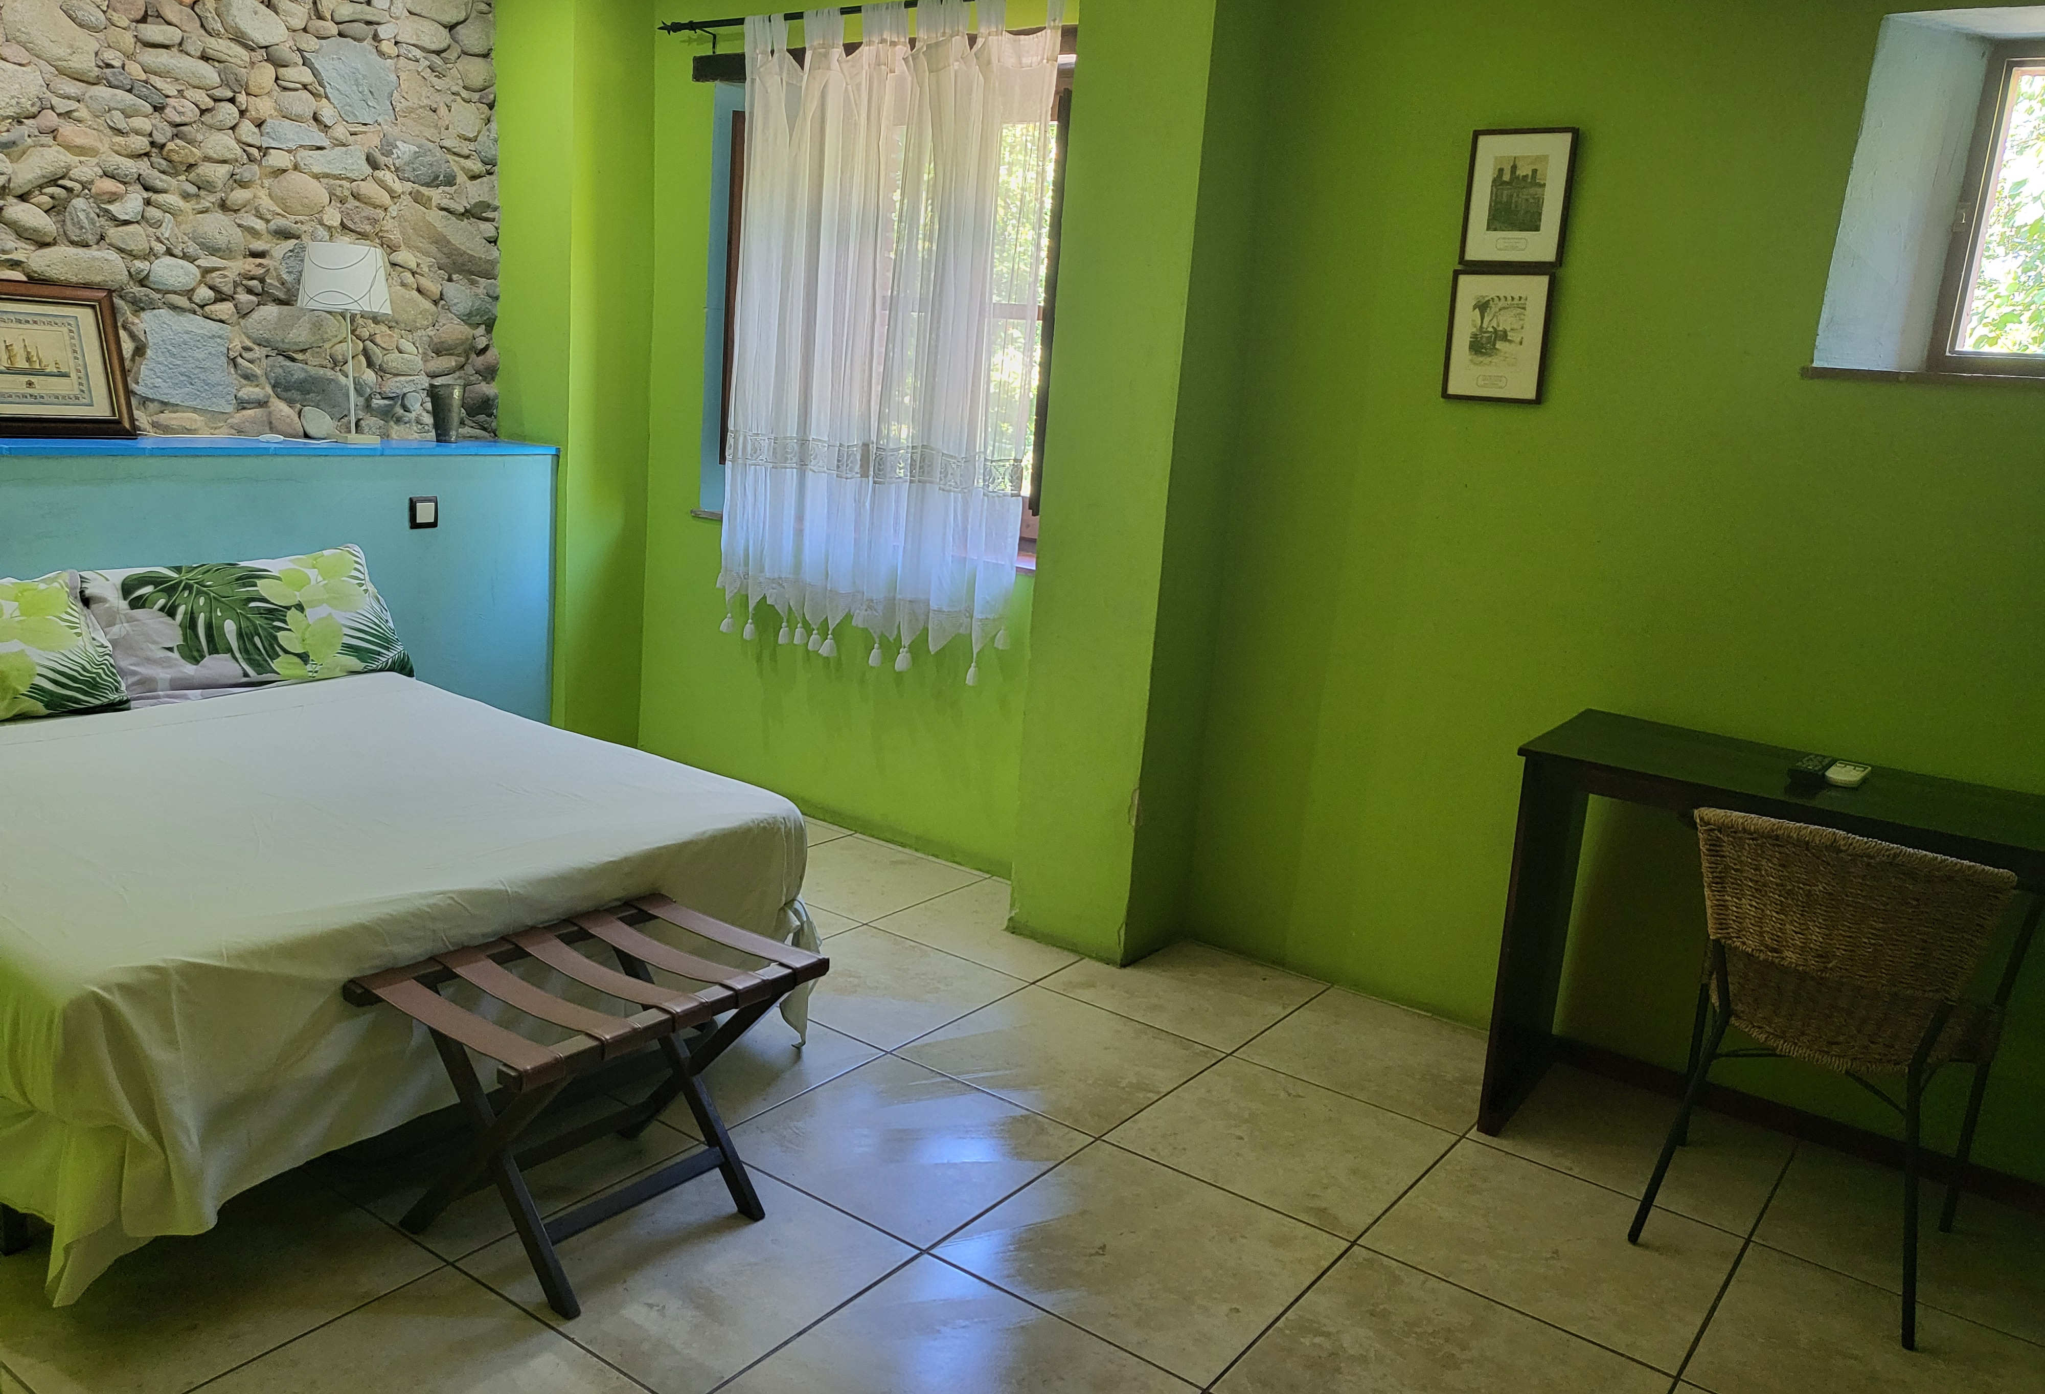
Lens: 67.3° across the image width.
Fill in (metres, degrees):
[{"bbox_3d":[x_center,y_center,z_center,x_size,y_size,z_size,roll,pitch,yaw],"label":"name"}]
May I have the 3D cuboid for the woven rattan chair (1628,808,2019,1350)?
[{"bbox_3d":[1.357,0.565,2.591,0.470,0.763,0.485,13,15,34],"label":"woven rattan chair"}]

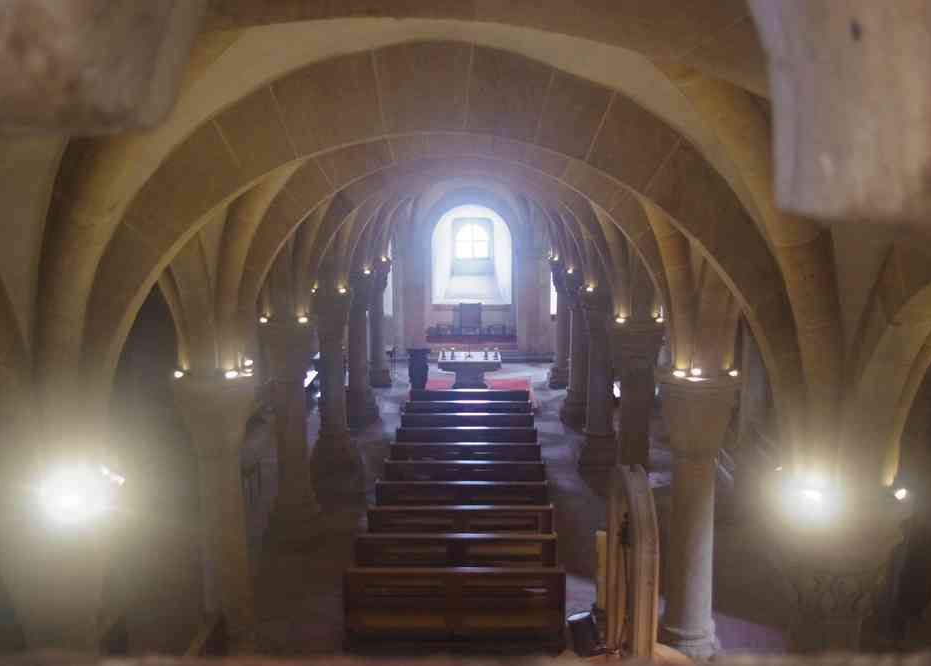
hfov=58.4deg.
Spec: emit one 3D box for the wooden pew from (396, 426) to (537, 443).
[{"bbox_3d":[0.031,2.077,14.692,2.411,0.920,0.600,0,10,2],"label":"wooden pew"}]

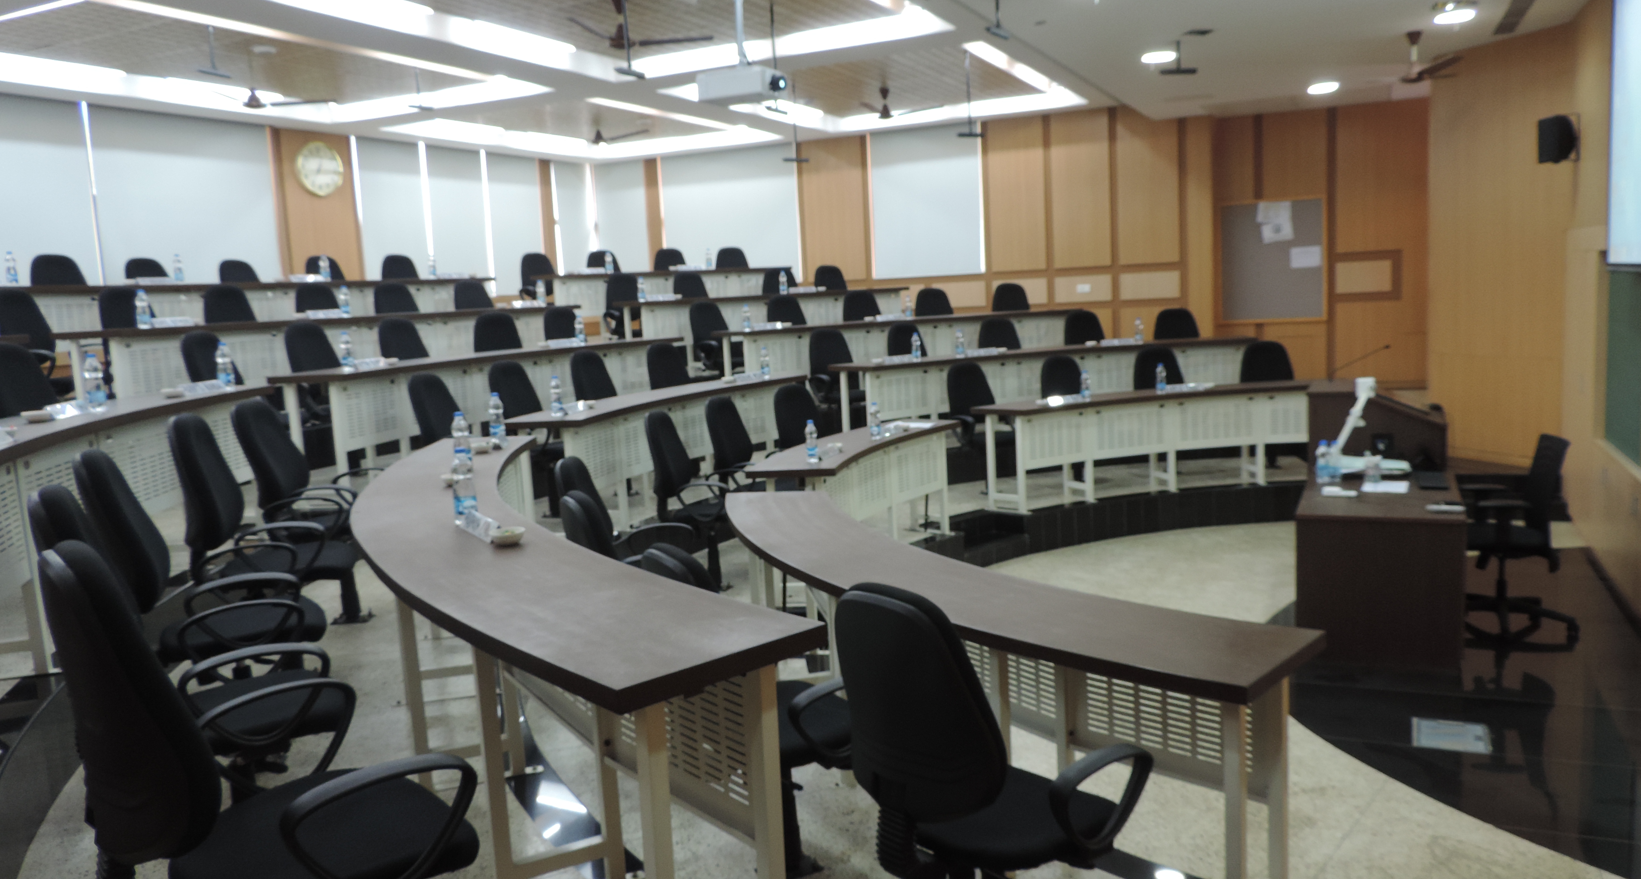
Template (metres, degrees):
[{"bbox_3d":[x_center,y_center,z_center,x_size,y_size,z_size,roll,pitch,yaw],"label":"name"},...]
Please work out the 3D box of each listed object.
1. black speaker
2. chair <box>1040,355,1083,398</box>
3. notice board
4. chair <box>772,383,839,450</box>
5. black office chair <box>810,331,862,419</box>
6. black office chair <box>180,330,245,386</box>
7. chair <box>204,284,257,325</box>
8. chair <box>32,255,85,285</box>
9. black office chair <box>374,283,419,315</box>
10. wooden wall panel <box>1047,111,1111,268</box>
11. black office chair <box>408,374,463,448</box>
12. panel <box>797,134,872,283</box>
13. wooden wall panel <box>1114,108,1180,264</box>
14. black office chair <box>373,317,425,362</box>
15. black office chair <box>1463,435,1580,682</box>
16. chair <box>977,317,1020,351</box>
[{"bbox_3d":[4.884,-1.988,7.539,0.210,0.330,0.220,-2,8,11],"label":"black speaker"},{"bbox_3d":[2.204,-0.194,9.700,0.600,1.040,0.630,-7,8,-28],"label":"chair"},{"bbox_3d":[4.945,-1.954,12.473,1.100,1.330,0.040,0,8,25],"label":"notice board"},{"bbox_3d":[0.018,0.139,7.650,0.580,1.010,0.580,2,9,36],"label":"chair"},{"bbox_3d":[0.253,-0.472,10.198,0.630,1.040,0.600,4,10,42],"label":"black office chair"},{"bbox_3d":[-3.377,-0.146,6.763,0.600,1.032,0.600,-3,7,5],"label":"black office chair"},{"bbox_3d":[-4.293,-0.656,8.678,0.620,1.060,0.600,0,8,25],"label":"chair"},{"bbox_3d":[-5.612,-0.896,8.695,0.620,1.060,0.600,0,8,24],"label":"chair"},{"bbox_3d":[-3.494,-0.849,9.846,0.600,1.032,0.600,2,9,34],"label":"black office chair"},{"bbox_3d":[2.884,-2.759,12.608,0.640,1.683,0.040,0,7,23],"label":"wooden wall panel"},{"bbox_3d":[-2.017,0.103,6.636,0.600,1.032,0.600,-2,8,10],"label":"black office chair"},{"bbox_3d":[0.172,-2.861,14.096,0.980,1.750,0.060,0,8,25],"label":"panel"},{"bbox_3d":[3.615,-2.788,12.525,0.655,1.686,0.040,1,8,26],"label":"wooden wall panel"},{"bbox_3d":[-2.860,-0.379,8.322,0.630,1.040,0.600,0,8,18],"label":"black office chair"},{"bbox_3d":[3.773,0.502,6.245,0.640,1.040,0.640,-1,8,16],"label":"black office chair"},{"bbox_3d":[1.773,-0.620,10.572,0.600,1.032,0.600,-5,8,-16],"label":"chair"}]

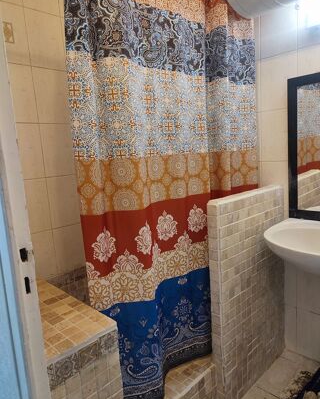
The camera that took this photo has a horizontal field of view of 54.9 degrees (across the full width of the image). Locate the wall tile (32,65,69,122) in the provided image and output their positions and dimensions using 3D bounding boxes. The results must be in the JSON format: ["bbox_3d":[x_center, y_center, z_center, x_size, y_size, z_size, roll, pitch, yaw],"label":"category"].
[{"bbox_3d":[-0.613,-0.582,1.762,0.012,0.300,0.208,5,12,44],"label":"wall tile"}]

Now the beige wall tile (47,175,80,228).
[{"bbox_3d":[-0.574,0.009,1.855,0.012,0.300,0.208,5,12,44],"label":"beige wall tile"}]

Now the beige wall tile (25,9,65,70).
[{"bbox_3d":[-0.633,-0.878,1.716,0.012,0.300,0.208,5,12,44],"label":"beige wall tile"}]

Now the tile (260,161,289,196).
[{"bbox_3d":[0.725,-0.079,1.863,0.208,0.300,0.012,5,12,44],"label":"tile"}]

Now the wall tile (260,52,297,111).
[{"bbox_3d":[0.686,-0.670,1.770,0.208,0.300,0.012,5,12,44],"label":"wall tile"}]

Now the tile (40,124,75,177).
[{"bbox_3d":[-0.593,-0.287,1.809,0.012,0.300,0.208,5,12,44],"label":"tile"}]

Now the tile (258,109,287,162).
[{"bbox_3d":[0.705,-0.375,1.816,0.208,0.300,0.012,5,12,44],"label":"tile"}]

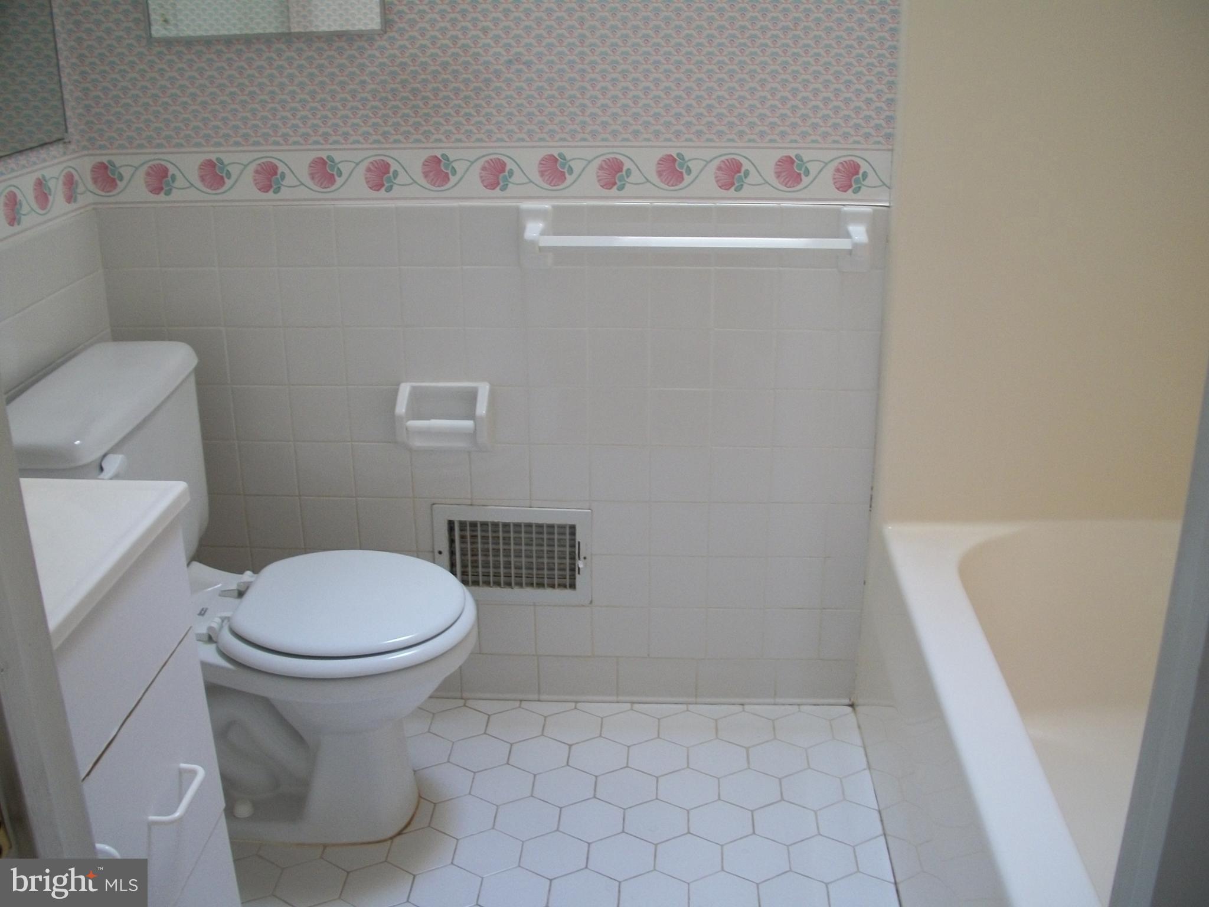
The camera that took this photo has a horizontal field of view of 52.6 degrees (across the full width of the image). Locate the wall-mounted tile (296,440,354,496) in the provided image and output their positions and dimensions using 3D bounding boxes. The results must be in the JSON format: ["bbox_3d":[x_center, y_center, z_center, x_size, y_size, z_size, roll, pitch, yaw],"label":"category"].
[{"bbox_3d":[-0.516,0.030,2.267,0.108,0.108,0.009,1,21,3],"label":"wall-mounted tile"}]

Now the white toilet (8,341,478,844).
[{"bbox_3d":[-0.544,0.248,2.004,0.690,0.750,0.490,1,20,4],"label":"white toilet"}]

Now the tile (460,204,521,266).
[{"bbox_3d":[-0.194,-0.376,2.103,0.108,0.108,0.009,1,20,3],"label":"tile"}]

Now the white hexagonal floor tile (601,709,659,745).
[{"bbox_3d":[0.047,0.521,2.309,0.106,0.009,0.122,1,20,3],"label":"white hexagonal floor tile"}]

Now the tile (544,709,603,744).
[{"bbox_3d":[-0.059,0.521,2.314,0.106,0.009,0.122,1,20,3],"label":"tile"}]

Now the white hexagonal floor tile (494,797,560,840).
[{"bbox_3d":[-0.132,0.631,2.106,0.109,0.009,0.126,1,20,3],"label":"white hexagonal floor tile"}]

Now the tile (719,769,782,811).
[{"bbox_3d":[0.254,0.588,2.126,0.108,0.010,0.125,1,20,4],"label":"tile"}]

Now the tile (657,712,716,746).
[{"bbox_3d":[0.155,0.523,2.307,0.105,0.009,0.121,1,20,4],"label":"tile"}]

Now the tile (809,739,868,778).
[{"bbox_3d":[0.423,0.561,2.221,0.107,0.009,0.123,0,20,3],"label":"tile"}]

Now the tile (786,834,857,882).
[{"bbox_3d":[0.354,0.662,1.993,0.109,0.009,0.126,1,20,3],"label":"tile"}]

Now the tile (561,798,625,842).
[{"bbox_3d":[-0.020,0.619,2.052,0.108,0.010,0.125,1,20,4],"label":"tile"}]

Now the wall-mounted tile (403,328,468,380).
[{"bbox_3d":[-0.302,-0.172,2.185,0.108,0.108,0.009,1,20,3],"label":"wall-mounted tile"}]

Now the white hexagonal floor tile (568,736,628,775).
[{"bbox_3d":[-0.011,0.554,2.228,0.105,0.009,0.121,1,20,4],"label":"white hexagonal floor tile"}]

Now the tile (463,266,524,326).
[{"bbox_3d":[-0.192,-0.273,2.140,0.107,0.107,0.009,1,20,3],"label":"tile"}]

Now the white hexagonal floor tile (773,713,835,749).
[{"bbox_3d":[0.373,0.525,2.302,0.108,0.009,0.125,0,21,3],"label":"white hexagonal floor tile"}]

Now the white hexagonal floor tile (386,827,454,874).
[{"bbox_3d":[-0.295,0.647,1.978,0.108,0.010,0.125,1,20,4],"label":"white hexagonal floor tile"}]

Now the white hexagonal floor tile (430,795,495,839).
[{"bbox_3d":[-0.236,0.618,2.072,0.108,0.009,0.125,1,20,3],"label":"white hexagonal floor tile"}]

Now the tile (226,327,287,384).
[{"bbox_3d":[-0.625,-0.174,2.204,0.107,0.107,0.009,1,20,3],"label":"tile"}]

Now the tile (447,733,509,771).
[{"bbox_3d":[-0.226,0.553,2.240,0.105,0.009,0.121,1,20,4],"label":"tile"}]

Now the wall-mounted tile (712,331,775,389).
[{"bbox_3d":[0.244,-0.166,2.149,0.108,0.108,0.010,1,20,4],"label":"wall-mounted tile"}]

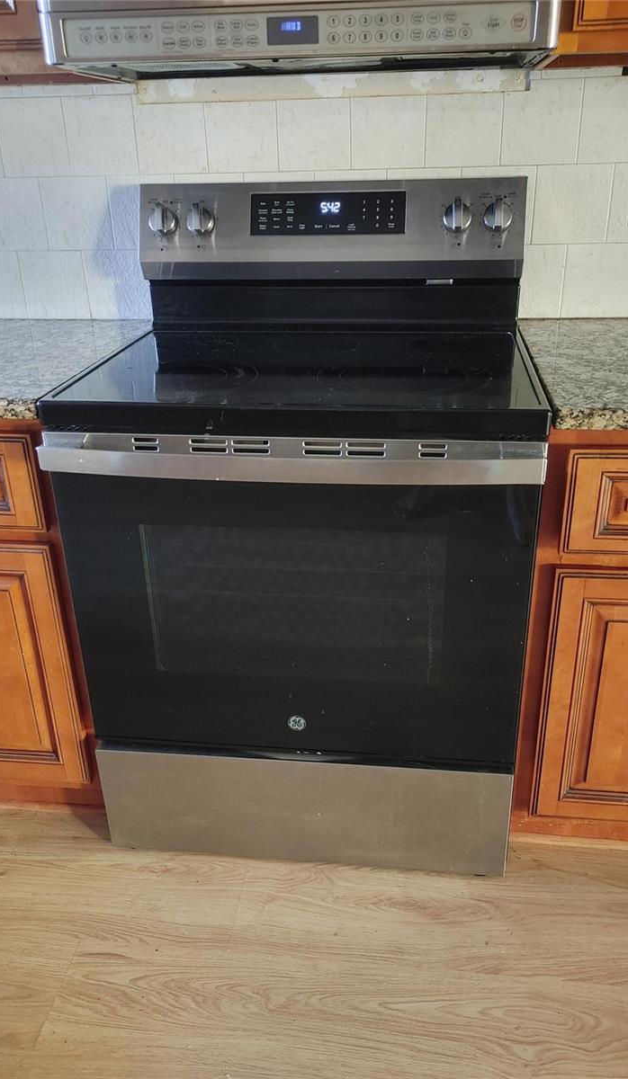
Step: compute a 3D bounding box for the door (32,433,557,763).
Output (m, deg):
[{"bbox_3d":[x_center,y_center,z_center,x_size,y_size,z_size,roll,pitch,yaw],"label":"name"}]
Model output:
[{"bbox_3d":[-0.036,0.118,1.322,0.757,0.591,0.075,2,25,7],"label":"door"}]

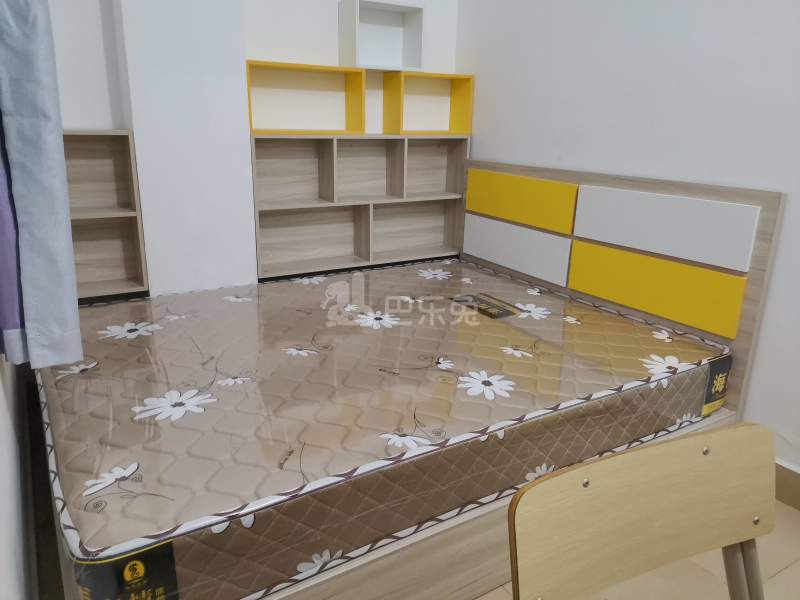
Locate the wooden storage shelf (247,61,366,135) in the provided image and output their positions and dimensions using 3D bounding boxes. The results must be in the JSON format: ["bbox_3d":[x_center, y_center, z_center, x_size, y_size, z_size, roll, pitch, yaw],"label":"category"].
[{"bbox_3d":[-0.432,-0.891,2.680,0.547,0.288,0.160,-9,20,-31],"label":"wooden storage shelf"}]

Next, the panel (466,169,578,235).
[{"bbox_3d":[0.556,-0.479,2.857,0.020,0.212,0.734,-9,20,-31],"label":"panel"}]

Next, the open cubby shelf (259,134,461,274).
[{"bbox_3d":[-0.174,-0.476,2.883,1.135,0.603,0.165,-9,20,-31],"label":"open cubby shelf"}]

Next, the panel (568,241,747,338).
[{"bbox_3d":[0.951,-0.064,2.316,0.020,0.214,0.746,-9,20,-31],"label":"panel"}]

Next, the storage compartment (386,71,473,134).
[{"bbox_3d":[0.148,-0.981,3.035,0.437,0.288,0.160,-9,20,-31],"label":"storage compartment"}]

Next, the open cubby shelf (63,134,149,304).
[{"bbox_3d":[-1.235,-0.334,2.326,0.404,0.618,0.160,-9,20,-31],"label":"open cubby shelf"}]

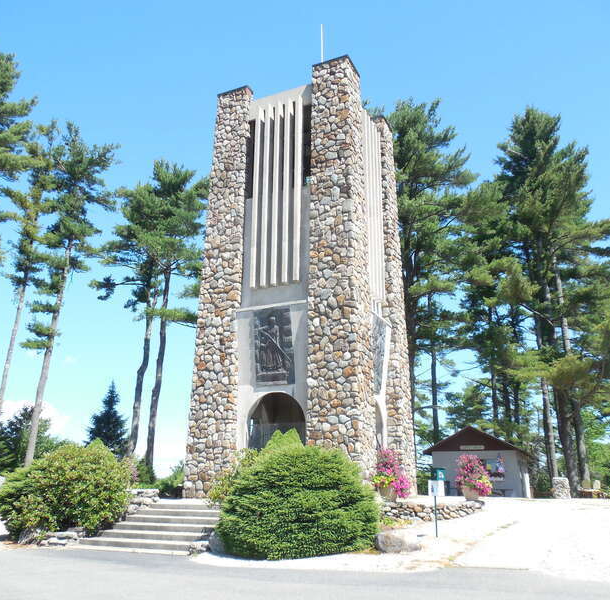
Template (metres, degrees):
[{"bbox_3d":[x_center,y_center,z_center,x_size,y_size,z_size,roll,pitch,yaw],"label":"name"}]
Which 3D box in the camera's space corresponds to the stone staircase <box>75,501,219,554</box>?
[{"bbox_3d":[-3.490,5.657,14.446,3.400,0.880,3.300,-7,-18,23],"label":"stone staircase"}]

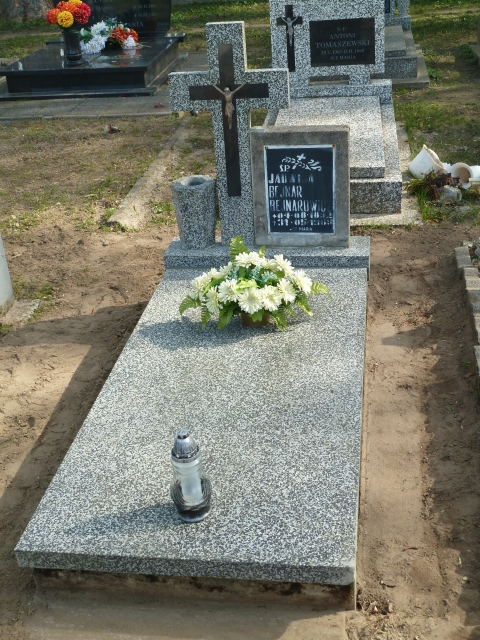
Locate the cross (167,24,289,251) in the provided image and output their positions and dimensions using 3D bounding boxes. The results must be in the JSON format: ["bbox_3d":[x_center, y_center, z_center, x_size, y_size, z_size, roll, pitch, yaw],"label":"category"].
[{"bbox_3d":[-0.029,-0.776,3.508,0.495,0.959,0.062,1,28,9],"label":"cross"}]

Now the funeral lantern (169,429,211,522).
[{"bbox_3d":[-0.131,0.407,2.155,0.109,0.277,0.109,1,28,9],"label":"funeral lantern"}]

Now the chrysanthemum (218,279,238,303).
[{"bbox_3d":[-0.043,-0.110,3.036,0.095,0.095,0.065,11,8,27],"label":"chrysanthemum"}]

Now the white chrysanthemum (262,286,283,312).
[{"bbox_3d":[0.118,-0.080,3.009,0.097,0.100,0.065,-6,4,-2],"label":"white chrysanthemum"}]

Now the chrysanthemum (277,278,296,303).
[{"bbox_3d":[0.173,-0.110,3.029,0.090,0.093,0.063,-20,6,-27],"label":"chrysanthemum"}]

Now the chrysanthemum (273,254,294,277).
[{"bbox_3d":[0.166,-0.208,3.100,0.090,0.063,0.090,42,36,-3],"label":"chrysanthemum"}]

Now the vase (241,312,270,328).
[{"bbox_3d":[0.062,-0.034,3.151,0.118,0.090,0.118,1,29,10],"label":"vase"}]

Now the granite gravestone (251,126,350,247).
[{"bbox_3d":[0.270,-0.581,3.607,0.419,0.519,0.085,0,24,9],"label":"granite gravestone"}]

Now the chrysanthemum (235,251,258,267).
[{"bbox_3d":[0.027,-0.235,3.154,0.092,0.055,0.090,-5,21,12],"label":"chrysanthemum"}]

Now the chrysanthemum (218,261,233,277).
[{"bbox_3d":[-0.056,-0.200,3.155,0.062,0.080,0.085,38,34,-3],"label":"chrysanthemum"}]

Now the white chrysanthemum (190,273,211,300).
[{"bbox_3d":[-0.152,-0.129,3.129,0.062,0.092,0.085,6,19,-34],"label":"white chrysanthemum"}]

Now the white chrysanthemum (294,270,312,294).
[{"bbox_3d":[0.238,-0.142,3.076,0.048,0.095,0.095,-26,5,47],"label":"white chrysanthemum"}]

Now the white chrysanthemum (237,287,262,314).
[{"bbox_3d":[0.036,-0.072,3.015,0.098,0.100,0.048,3,3,13],"label":"white chrysanthemum"}]

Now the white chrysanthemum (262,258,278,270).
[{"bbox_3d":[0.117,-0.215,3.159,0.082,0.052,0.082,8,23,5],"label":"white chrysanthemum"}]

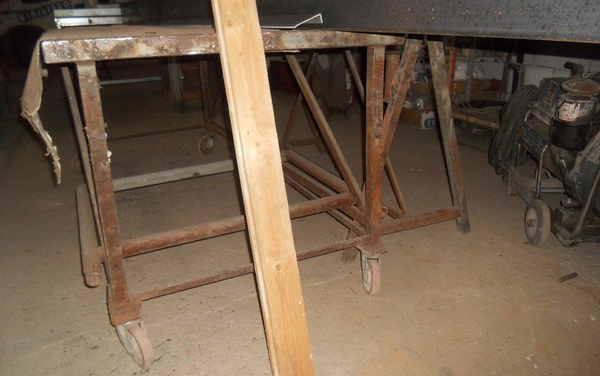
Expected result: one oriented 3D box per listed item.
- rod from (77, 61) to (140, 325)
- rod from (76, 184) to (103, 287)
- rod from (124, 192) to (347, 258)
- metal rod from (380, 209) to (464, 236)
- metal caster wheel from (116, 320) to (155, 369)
[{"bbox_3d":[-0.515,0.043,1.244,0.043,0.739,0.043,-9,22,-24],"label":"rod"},{"bbox_3d":[-0.750,0.125,1.640,0.049,0.049,0.810,-11,23,-24],"label":"rod"},{"bbox_3d":[-0.200,0.124,1.617,0.915,0.047,0.047,-12,23,-25],"label":"rod"},{"bbox_3d":[0.520,0.155,2.053,0.467,0.036,0.036,-9,22,-20],"label":"metal rod"},{"bbox_3d":[-0.491,0.466,1.400,0.045,0.147,0.135,-20,28,-40],"label":"metal caster wheel"}]

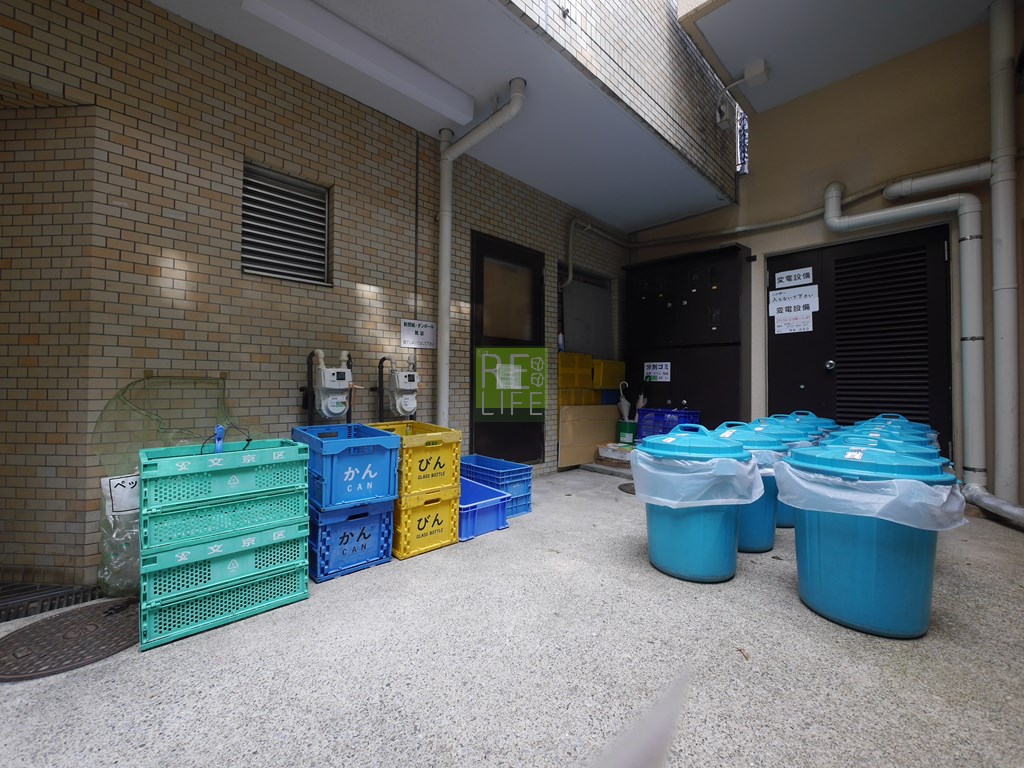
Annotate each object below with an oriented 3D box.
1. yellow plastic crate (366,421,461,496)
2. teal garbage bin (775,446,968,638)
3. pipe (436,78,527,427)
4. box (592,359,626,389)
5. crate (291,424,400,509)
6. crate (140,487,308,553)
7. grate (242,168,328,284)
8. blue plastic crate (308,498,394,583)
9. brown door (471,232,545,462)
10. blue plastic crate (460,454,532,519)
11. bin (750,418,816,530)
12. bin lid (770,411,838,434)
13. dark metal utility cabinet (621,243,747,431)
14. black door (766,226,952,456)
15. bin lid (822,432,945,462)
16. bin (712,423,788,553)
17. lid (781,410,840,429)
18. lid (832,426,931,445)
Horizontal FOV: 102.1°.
[{"bbox_3d":[-0.615,0.425,2.458,0.367,0.323,0.530,1,-1,-43],"label":"yellow plastic crate"},{"bbox_3d":[1.371,0.553,1.639,0.550,0.685,0.550,1,-1,-43],"label":"teal garbage bin"},{"bbox_3d":[-0.234,-0.508,2.853,0.110,2.800,0.835,1,-1,-44],"label":"pipe"},{"bbox_3d":[1.085,-0.097,4.820,0.500,0.325,0.370,1,-1,-44],"label":"box"},{"bbox_3d":[-0.888,0.416,2.190,0.368,0.325,0.545,0,0,-40],"label":"crate"},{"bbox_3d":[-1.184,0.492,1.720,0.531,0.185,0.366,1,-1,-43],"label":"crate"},{"bbox_3d":[-1.359,-0.945,2.524,0.490,0.650,0.080,1,-1,-43],"label":"grate"},{"bbox_3d":[-0.936,0.760,2.217,0.366,0.320,0.530,1,-1,-42],"label":"blue plastic crate"},{"bbox_3d":[-0.024,-0.264,3.798,0.925,2.063,0.080,1,-1,-44],"label":"brown door"},{"bbox_3d":[-0.183,0.739,3.049,0.610,0.320,0.310,0,0,44],"label":"blue plastic crate"},{"bbox_3d":[1.740,0.567,2.829,0.535,0.700,0.535,1,-1,-44],"label":"bin"},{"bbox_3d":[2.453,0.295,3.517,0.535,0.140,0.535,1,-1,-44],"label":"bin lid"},{"bbox_3d":[1.829,-0.236,4.428,1.220,2.100,0.330,-1,-1,45],"label":"dark metal utility cabinet"},{"bbox_3d":[3.000,-0.245,3.695,0.080,2.040,1.259,1,-1,-44],"label":"black door"},{"bbox_3d":[1.933,0.312,2.166,0.535,0.140,0.535,1,-1,-44],"label":"bin lid"},{"bbox_3d":[1.309,0.562,2.452,0.535,0.700,0.535,1,-1,-44],"label":"bin"},{"bbox_3d":[2.559,0.304,3.641,0.570,0.130,0.570,1,-1,-44],"label":"lid"},{"bbox_3d":[2.242,0.293,2.516,0.570,0.130,0.570,1,-1,-44],"label":"lid"}]

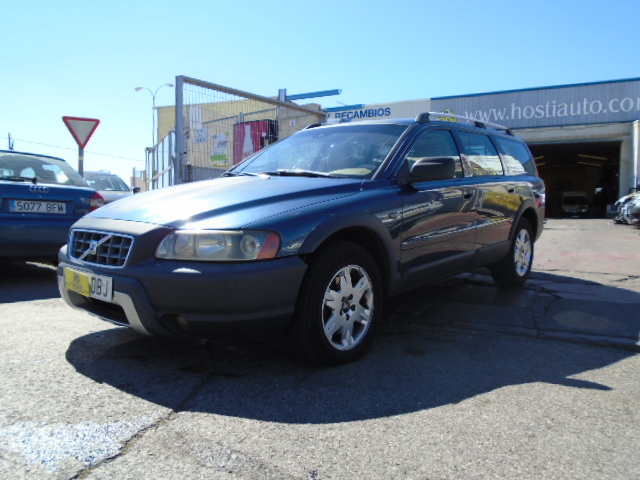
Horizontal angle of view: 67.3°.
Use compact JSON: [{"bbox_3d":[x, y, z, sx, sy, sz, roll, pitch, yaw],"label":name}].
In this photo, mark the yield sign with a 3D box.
[{"bbox_3d":[-4.809,-2.159,9.700,0.710,0.620,0.050,-5,8,-40],"label":"yield sign"}]

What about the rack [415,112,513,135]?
[{"bbox_3d":[1.349,-1.000,4.261,0.070,0.110,2.050,5,8,41],"label":"rack"}]

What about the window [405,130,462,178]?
[{"bbox_3d":[0.802,-0.640,3.453,0.060,0.410,0.970,-30,-15,39],"label":"window"}]

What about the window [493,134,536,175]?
[{"bbox_3d":[1.923,-0.811,4.767,0.060,0.415,0.990,-29,-14,35],"label":"window"}]

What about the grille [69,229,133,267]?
[{"bbox_3d":[-1.109,0.040,2.400,0.650,0.158,0.080,5,-1,41],"label":"grille"}]

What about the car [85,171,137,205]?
[{"bbox_3d":[-5.920,-1.053,12.500,1.760,1.450,4.350,-6,8,-44],"label":"car"}]

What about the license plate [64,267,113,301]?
[{"bbox_3d":[-1.150,0.215,2.369,0.520,0.110,0.025,5,10,41],"label":"license plate"}]

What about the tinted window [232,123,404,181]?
[{"bbox_3d":[-0.021,-0.659,3.591,1.400,0.140,0.900,5,36,41],"label":"tinted window"}]

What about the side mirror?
[{"bbox_3d":[0.679,-0.434,3.004,0.220,0.180,0.300,5,8,41],"label":"side mirror"}]

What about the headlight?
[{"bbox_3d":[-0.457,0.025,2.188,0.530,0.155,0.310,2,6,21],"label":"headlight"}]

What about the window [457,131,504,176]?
[{"bbox_3d":[1.336,-0.716,4.071,0.060,0.415,0.890,-30,-15,39],"label":"window"}]

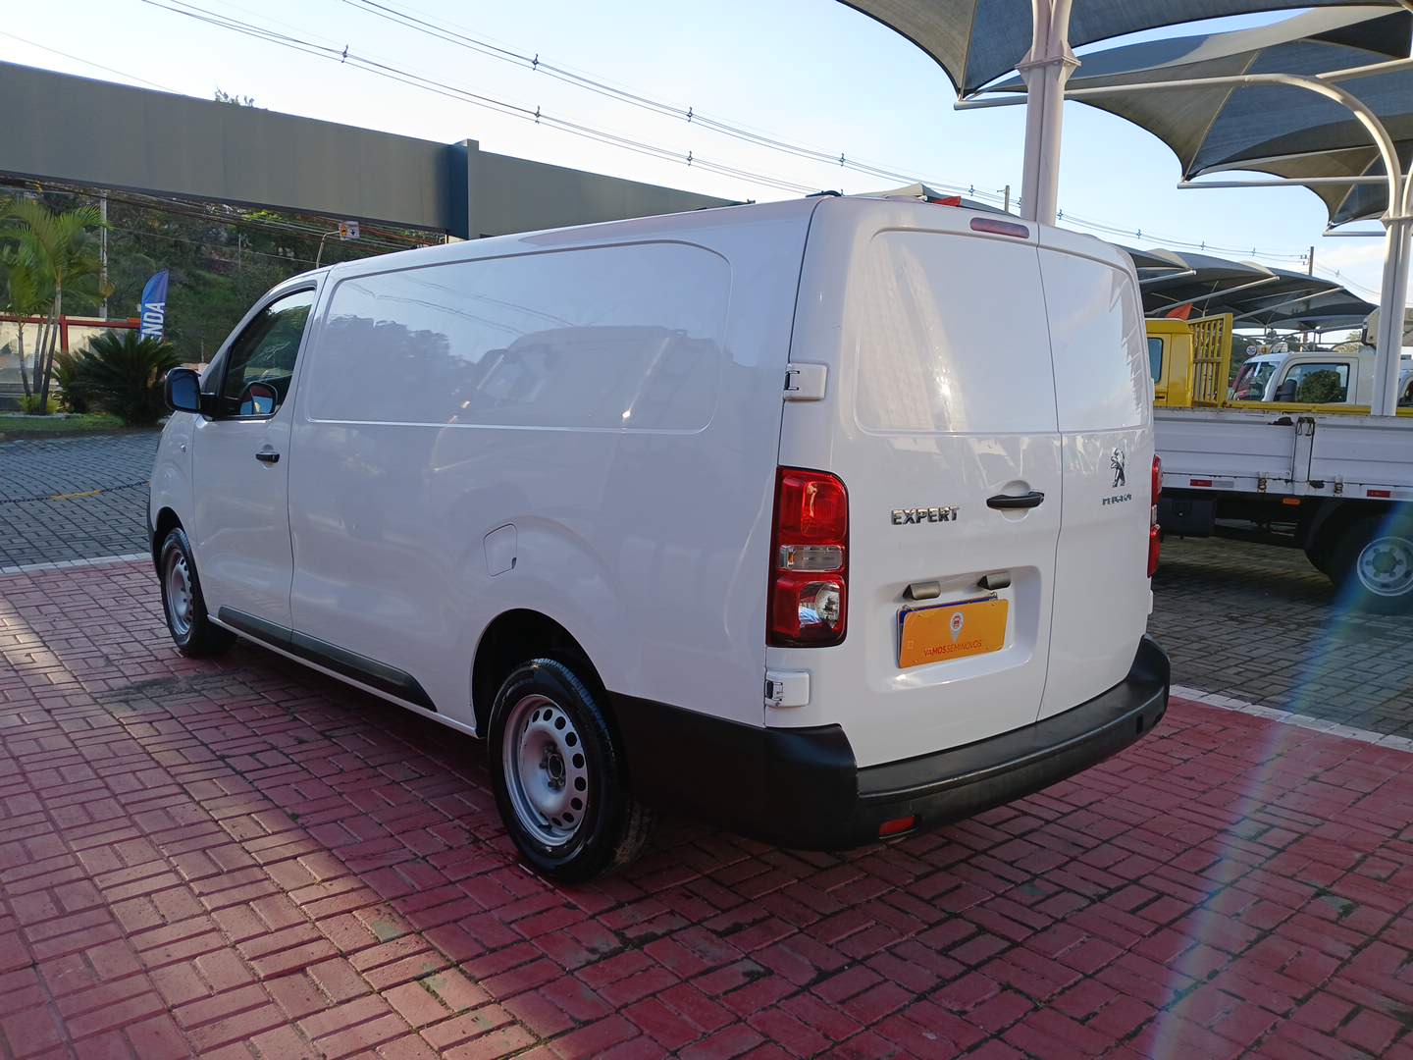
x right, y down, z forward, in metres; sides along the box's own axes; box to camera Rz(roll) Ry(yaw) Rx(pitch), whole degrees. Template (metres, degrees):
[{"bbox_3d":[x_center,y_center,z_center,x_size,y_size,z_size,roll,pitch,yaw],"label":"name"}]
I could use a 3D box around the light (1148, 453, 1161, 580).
[{"bbox_3d":[1.477,-0.038,3.477,0.095,0.390,0.148,8,9,40],"label":"light"}]

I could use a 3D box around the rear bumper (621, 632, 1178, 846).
[{"bbox_3d":[0.681,0.509,3.110,1.890,0.330,0.740,-4,10,-43],"label":"rear bumper"}]

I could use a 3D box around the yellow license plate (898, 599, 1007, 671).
[{"bbox_3d":[0.613,0.250,2.596,0.410,0.135,0.020,-4,9,-39],"label":"yellow license plate"}]

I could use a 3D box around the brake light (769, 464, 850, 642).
[{"bbox_3d":[0.216,0.060,2.305,0.148,0.390,0.095,-3,9,-36],"label":"brake light"}]

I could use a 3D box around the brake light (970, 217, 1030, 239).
[{"bbox_3d":[0.764,-0.771,2.730,0.245,0.042,0.040,-3,9,-38],"label":"brake light"}]

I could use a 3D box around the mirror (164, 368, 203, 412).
[{"bbox_3d":[-2.344,-0.621,4.747,0.180,0.200,0.125,-4,10,-43],"label":"mirror"}]

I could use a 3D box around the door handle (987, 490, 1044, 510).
[{"bbox_3d":[0.787,-0.070,2.695,0.240,0.043,0.052,-4,9,-39],"label":"door handle"}]

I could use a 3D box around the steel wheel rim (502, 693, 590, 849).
[{"bbox_3d":[-0.417,0.690,3.115,0.170,0.440,0.440,-4,10,-43],"label":"steel wheel rim"}]

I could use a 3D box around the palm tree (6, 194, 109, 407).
[{"bbox_3d":[-11.235,-3.871,18.200,2.000,3.700,2.000,-2,8,-31],"label":"palm tree"}]

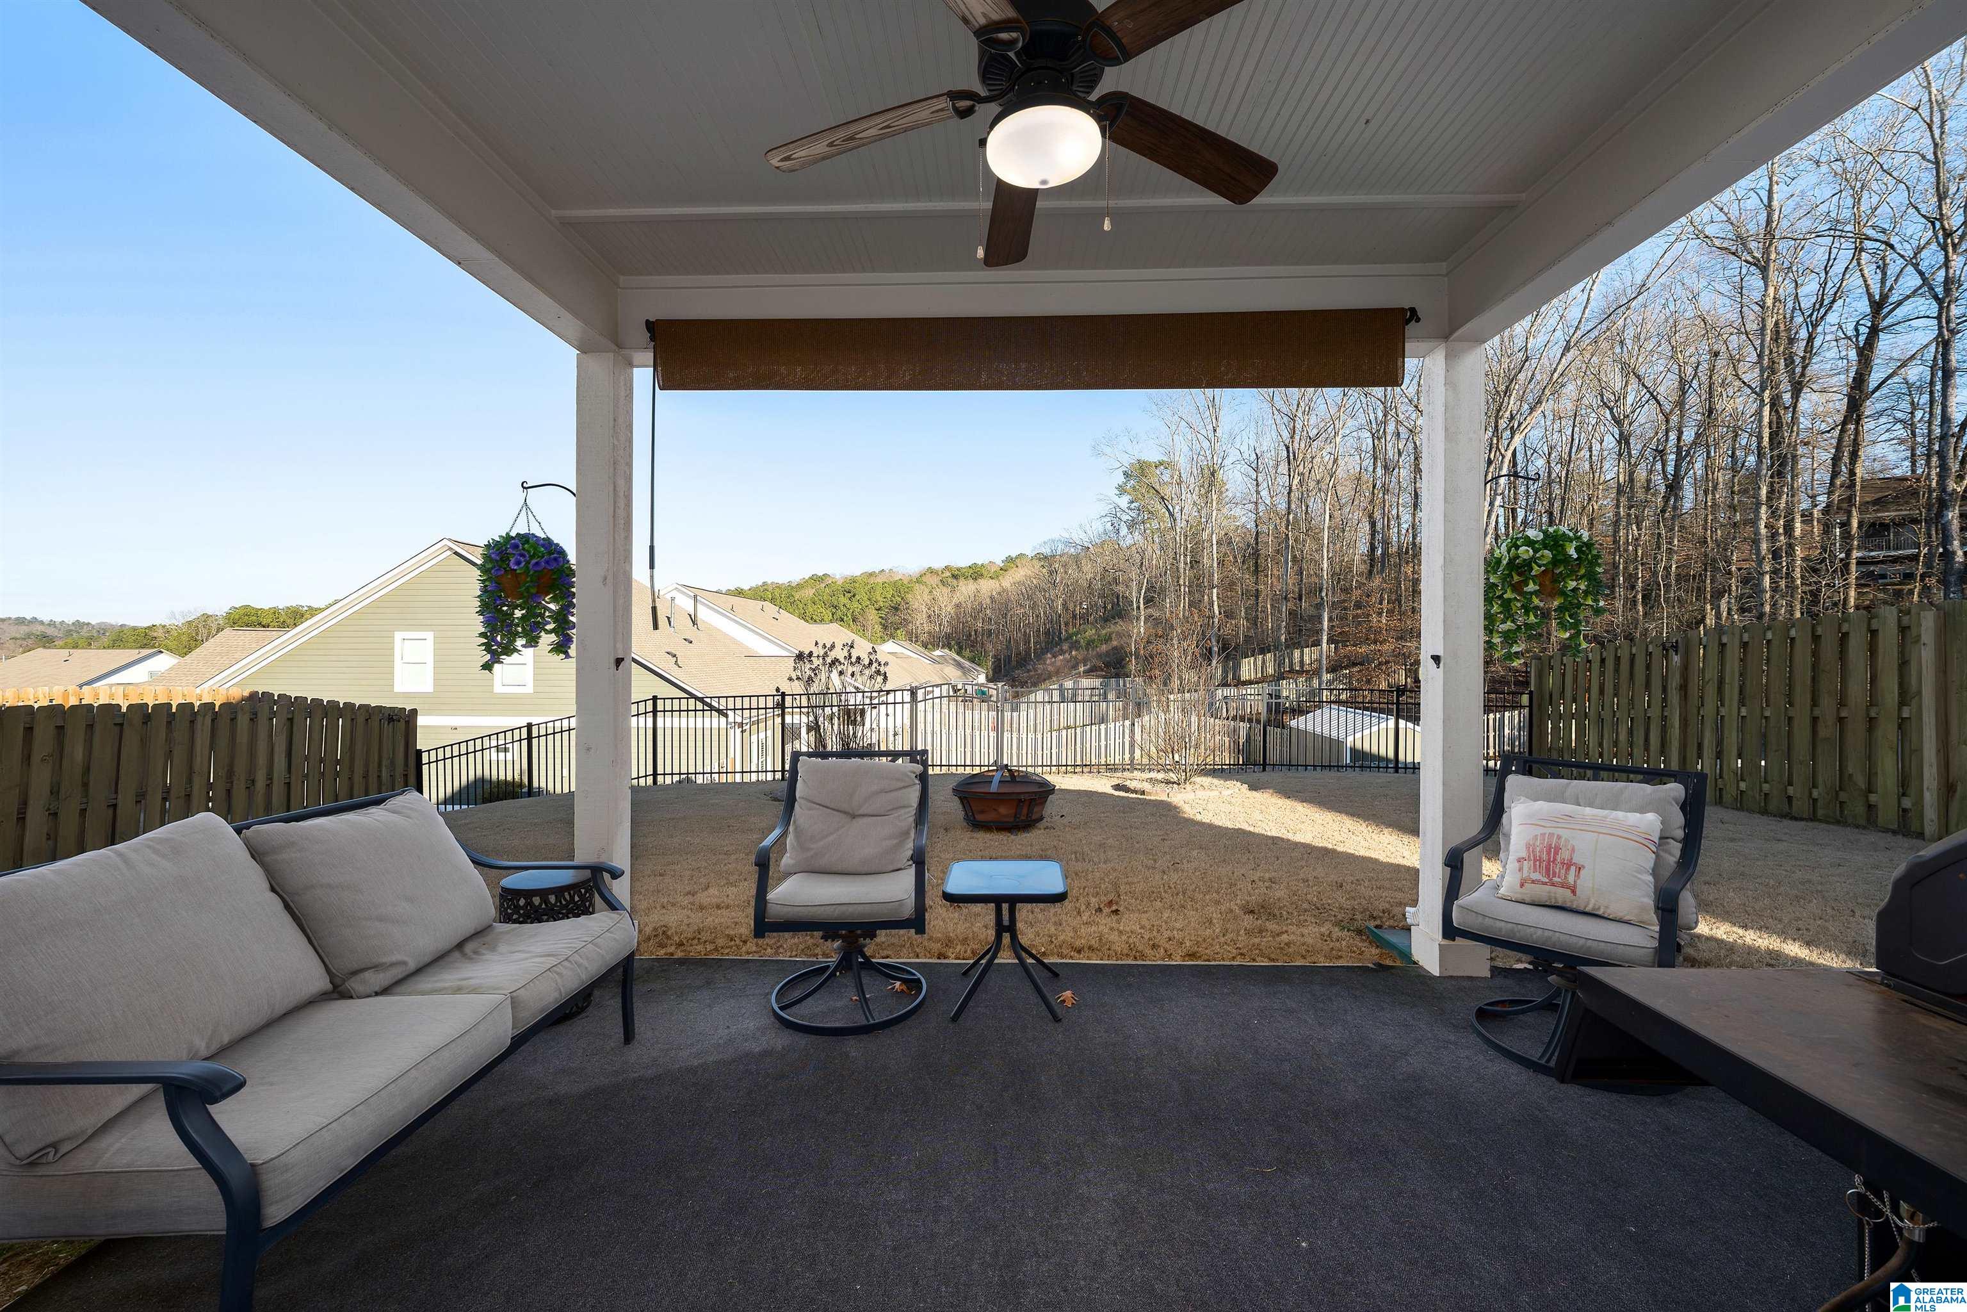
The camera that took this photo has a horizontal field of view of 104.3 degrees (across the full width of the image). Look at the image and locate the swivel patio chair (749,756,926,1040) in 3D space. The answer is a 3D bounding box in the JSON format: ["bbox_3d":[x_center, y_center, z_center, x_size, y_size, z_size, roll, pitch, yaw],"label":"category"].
[{"bbox_3d":[-0.499,0.840,2.890,0.593,0.904,0.596,0,0,-2],"label":"swivel patio chair"}]

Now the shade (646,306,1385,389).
[{"bbox_3d":[0.154,-1.213,3.063,3.012,0.286,0.100,0,0,2],"label":"shade"}]

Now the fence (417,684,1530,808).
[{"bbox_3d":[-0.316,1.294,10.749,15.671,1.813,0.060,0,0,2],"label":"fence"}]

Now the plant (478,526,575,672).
[{"bbox_3d":[-1.964,-0.246,3.285,0.385,0.610,0.385,0,0,2],"label":"plant"}]

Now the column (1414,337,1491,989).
[{"bbox_3d":[1.941,0.014,3.168,0.200,2.557,0.200,0,0,2],"label":"column"}]

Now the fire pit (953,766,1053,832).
[{"bbox_3d":[0.160,1.079,5.904,0.795,0.450,0.795,0,0,2],"label":"fire pit"}]

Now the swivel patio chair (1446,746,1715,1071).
[{"bbox_3d":[1.971,0.845,2.551,0.596,0.904,0.593,0,0,-40],"label":"swivel patio chair"}]

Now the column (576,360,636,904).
[{"bbox_3d":[-1.614,0.010,3.282,0.195,2.557,0.195,0,0,2],"label":"column"}]

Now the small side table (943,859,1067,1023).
[{"bbox_3d":[0.084,1.065,2.900,0.448,0.456,0.448,0,0,2],"label":"small side table"}]

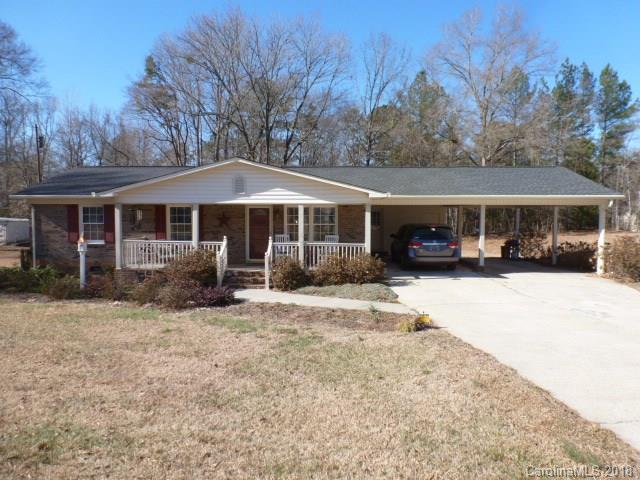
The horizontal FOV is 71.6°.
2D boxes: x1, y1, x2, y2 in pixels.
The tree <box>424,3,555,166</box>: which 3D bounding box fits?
[{"bbox_3d":[17.467,-12.086,45.435,12.769,22.855,12.600,0,3,0],"label":"tree"}]

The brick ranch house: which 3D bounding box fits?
[{"bbox_3d":[-0.089,-0.976,19.776,21.783,4.501,8.400,0,3,0],"label":"brick ranch house"}]

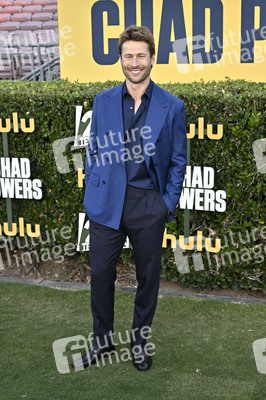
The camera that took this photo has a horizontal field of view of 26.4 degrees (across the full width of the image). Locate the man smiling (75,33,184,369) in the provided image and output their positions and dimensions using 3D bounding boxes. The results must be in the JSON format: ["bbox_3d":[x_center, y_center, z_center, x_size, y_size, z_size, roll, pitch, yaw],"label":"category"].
[{"bbox_3d":[-0.025,0.016,3.038,0.590,1.830,0.380,3,14,12],"label":"man smiling"}]

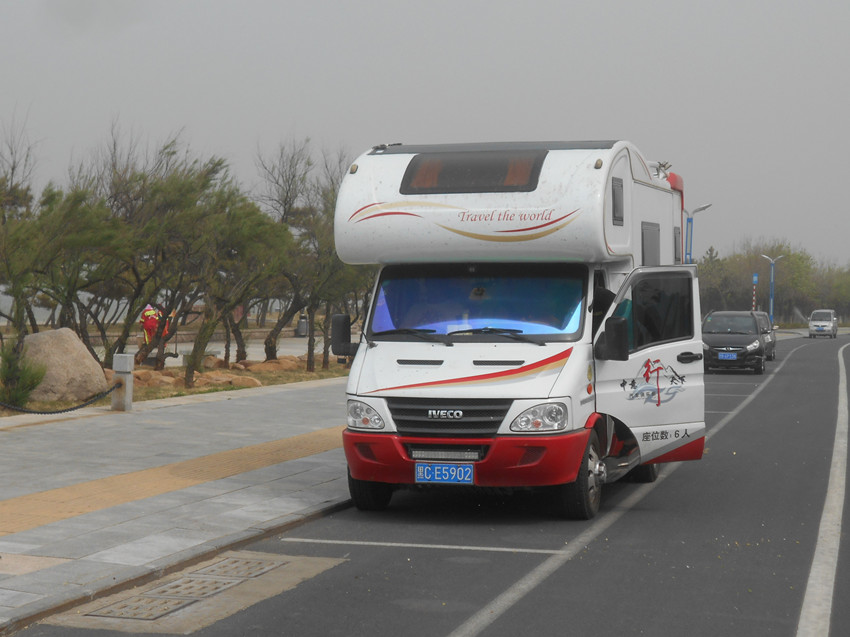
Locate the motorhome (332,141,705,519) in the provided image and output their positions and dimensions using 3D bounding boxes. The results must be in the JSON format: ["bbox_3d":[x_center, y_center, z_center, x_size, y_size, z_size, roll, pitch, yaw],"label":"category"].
[{"bbox_3d":[0.920,0.030,14.200,2.300,2.970,5.100,0,1,17],"label":"motorhome"}]

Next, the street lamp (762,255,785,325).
[{"bbox_3d":[23.600,-1.770,110.000,1.600,5.150,0.300,1,1,15],"label":"street lamp"}]

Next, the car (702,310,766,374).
[{"bbox_3d":[7.450,0.550,39.400,1.750,1.470,4.450,1,1,12],"label":"car"}]

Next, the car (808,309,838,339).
[{"bbox_3d":[25.820,0.330,104.800,1.600,1.900,3.800,1,1,18],"label":"car"}]

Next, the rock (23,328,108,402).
[{"bbox_3d":[-5.300,0.690,23.900,1.300,1.120,1.050,1,1,-12],"label":"rock"}]

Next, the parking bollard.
[{"bbox_3d":[-4.080,0.855,21.900,0.210,0.790,0.210,1,1,17],"label":"parking bollard"}]

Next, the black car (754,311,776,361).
[{"bbox_3d":[9.670,0.470,49.000,1.740,1.460,4.400,1,1,13],"label":"black car"}]

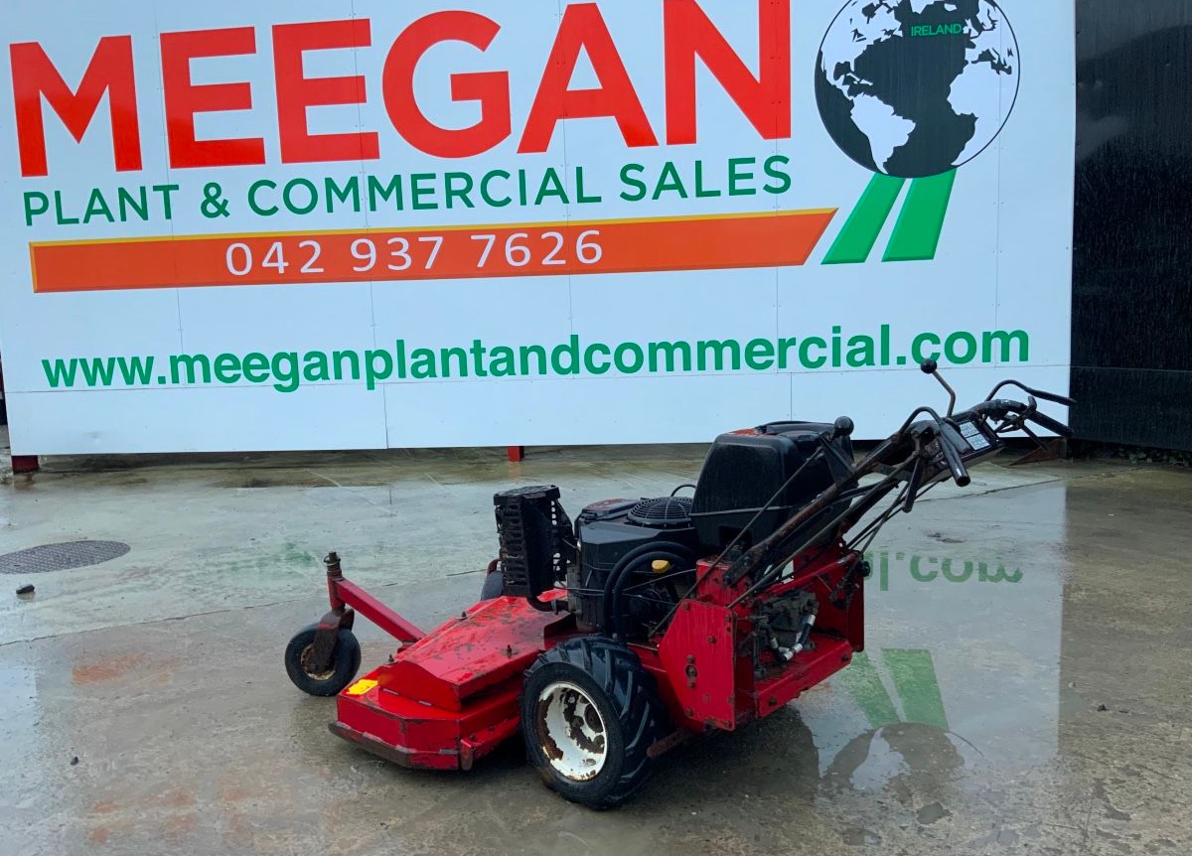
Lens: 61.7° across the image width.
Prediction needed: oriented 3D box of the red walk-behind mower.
[{"bbox_3d":[0.095,0.328,2.703,2.141,1.055,1.266,5,10,43],"label":"red walk-behind mower"}]

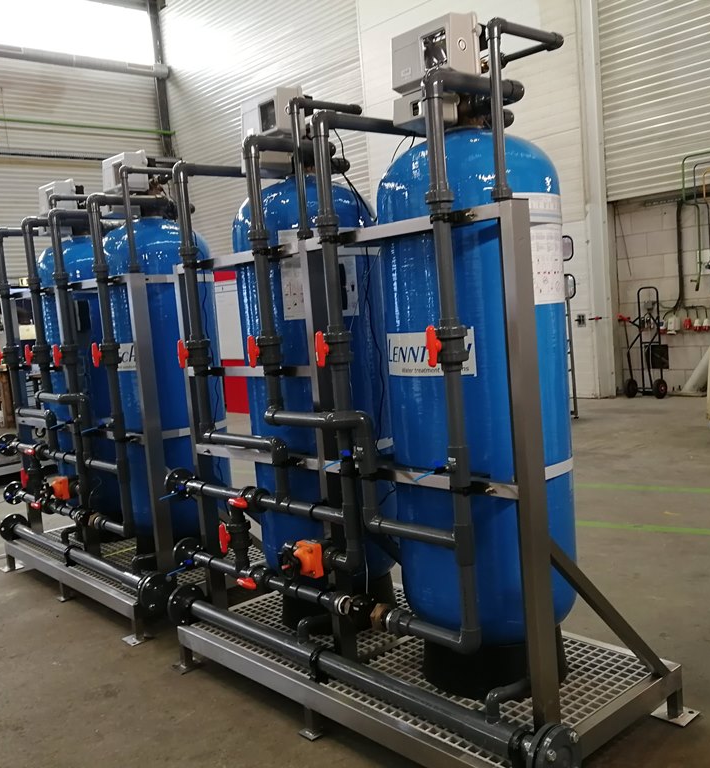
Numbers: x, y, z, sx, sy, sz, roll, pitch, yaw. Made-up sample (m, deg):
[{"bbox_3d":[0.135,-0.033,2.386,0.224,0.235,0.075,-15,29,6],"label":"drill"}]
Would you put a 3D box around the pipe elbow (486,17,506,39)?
[{"bbox_3d":[0.372,-0.937,2.100,0.058,0.060,0.046,-9,7,-41],"label":"pipe elbow"}]

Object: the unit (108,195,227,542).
[{"bbox_3d":[-1.050,0.004,4.474,0.616,1.858,0.616,-9,7,-41],"label":"unit"}]

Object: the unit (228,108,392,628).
[{"bbox_3d":[-0.159,-0.075,3.457,0.616,2.186,0.616,-9,7,-41],"label":"unit"}]

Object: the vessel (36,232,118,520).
[{"bbox_3d":[-1.632,-0.009,5.137,0.616,1.858,0.616,-9,7,-41],"label":"vessel"}]

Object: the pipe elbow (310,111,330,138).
[{"bbox_3d":[-0.103,-0.849,2.611,0.082,0.090,0.062,-9,7,-41],"label":"pipe elbow"}]

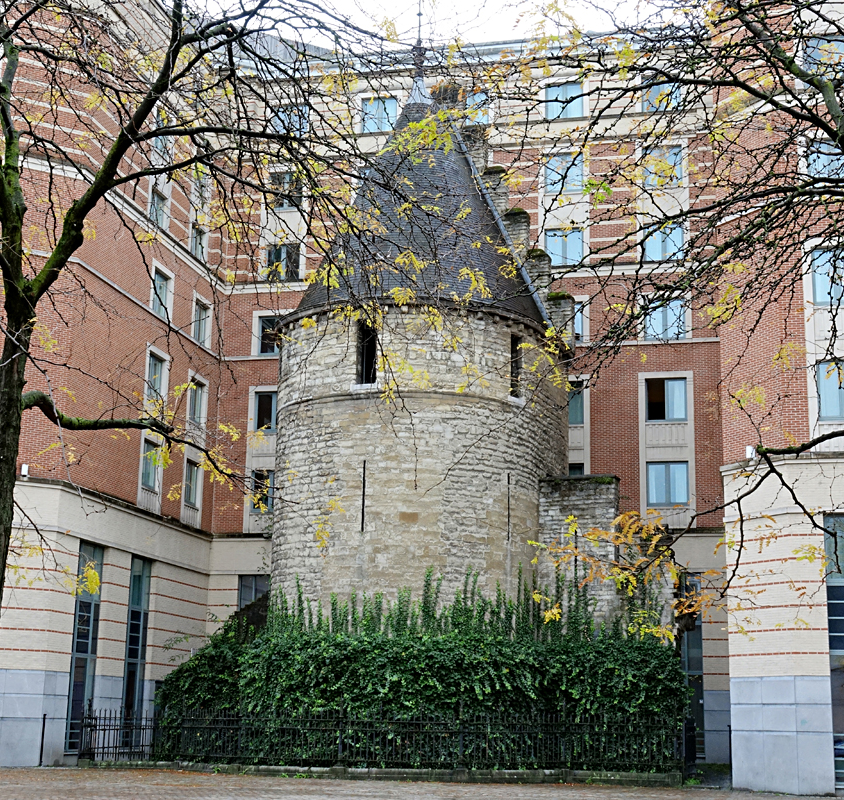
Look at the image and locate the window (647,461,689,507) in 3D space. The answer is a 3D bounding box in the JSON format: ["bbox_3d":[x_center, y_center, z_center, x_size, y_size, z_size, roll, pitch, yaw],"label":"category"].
[{"bbox_3d":[8.364,2.862,46.471,1.405,1.567,0.150,-2,-14,13],"label":"window"}]

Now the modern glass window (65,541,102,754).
[{"bbox_3d":[-9.994,7.271,40.407,0.150,6.020,1.687,-2,-14,13],"label":"modern glass window"}]

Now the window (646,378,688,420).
[{"bbox_3d":[8.434,-0.011,47.145,1.408,1.542,0.150,-2,-14,13],"label":"window"}]

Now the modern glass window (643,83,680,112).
[{"bbox_3d":[8.715,-11.162,49.760,1.388,1.502,0.150,-2,-14,13],"label":"modern glass window"}]

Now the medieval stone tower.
[{"bbox_3d":[0.052,-0.178,42.949,9.038,22.880,8.857,-3,-14,17],"label":"medieval stone tower"}]

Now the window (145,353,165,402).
[{"bbox_3d":[-8.969,-0.676,45.909,0.150,1.487,1.230,-2,-14,13],"label":"window"}]

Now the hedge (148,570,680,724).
[{"bbox_3d":[-0.181,7.236,36.386,14.014,5.291,2.860,-2,-14,13],"label":"hedge"}]

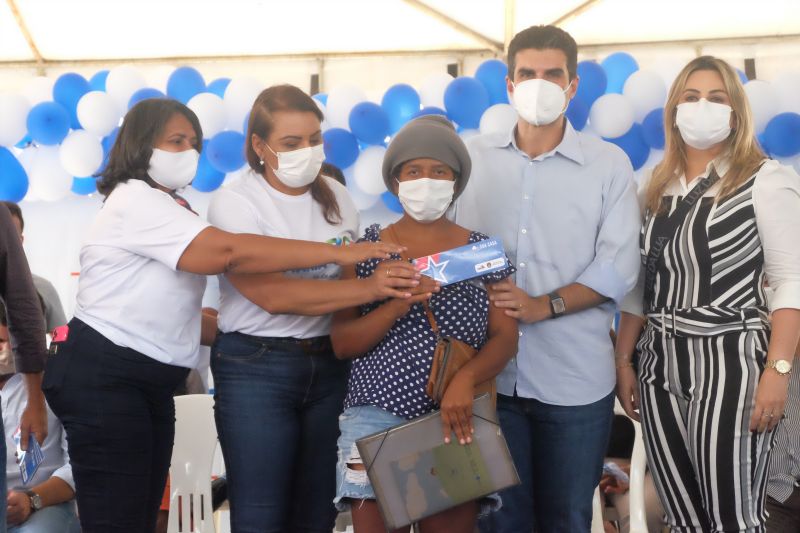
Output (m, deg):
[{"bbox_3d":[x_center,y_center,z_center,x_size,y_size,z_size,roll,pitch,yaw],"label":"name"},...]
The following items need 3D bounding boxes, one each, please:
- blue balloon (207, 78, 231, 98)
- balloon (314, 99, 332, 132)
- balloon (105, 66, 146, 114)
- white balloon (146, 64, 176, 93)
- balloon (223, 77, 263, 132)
[{"bbox_3d":[-0.852,-0.802,8.000,0.182,0.211,0.210,-1,-3,0],"label":"blue balloon"},{"bbox_3d":[-0.435,-0.688,7.750,0.205,0.214,0.220,-1,-3,0],"label":"balloon"},{"bbox_3d":[-1.197,-0.773,7.295,0.182,0.219,0.191,0,-4,0],"label":"balloon"},{"bbox_3d":[-1.070,-0.787,7.411,0.187,0.213,0.187,0,-4,0],"label":"white balloon"},{"bbox_3d":[-0.669,-0.701,7.210,0.190,0.238,0.190,0,-4,0],"label":"balloon"}]

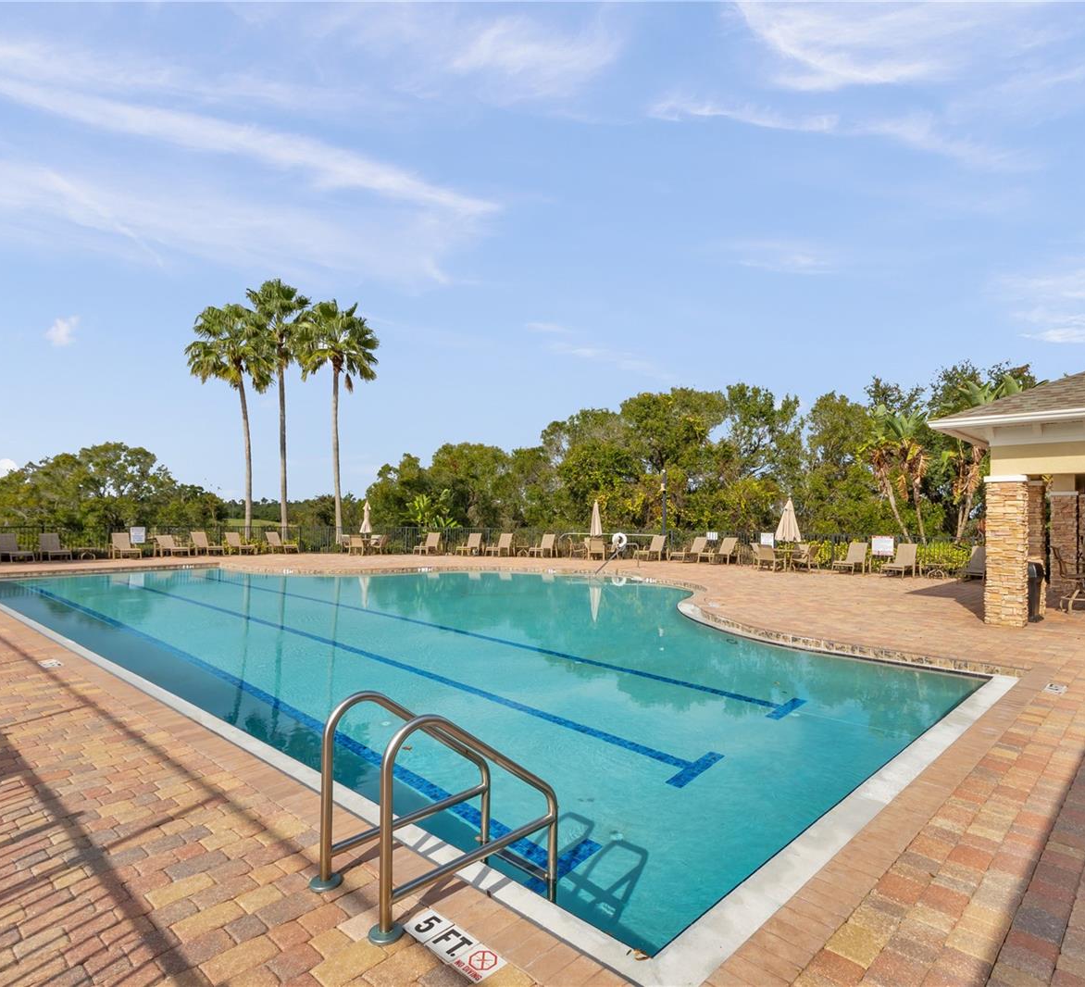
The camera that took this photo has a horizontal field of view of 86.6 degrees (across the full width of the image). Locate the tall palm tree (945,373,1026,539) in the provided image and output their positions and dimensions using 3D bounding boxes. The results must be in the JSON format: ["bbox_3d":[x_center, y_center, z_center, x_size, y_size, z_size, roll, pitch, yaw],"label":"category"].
[{"bbox_3d":[14.300,-0.586,18.617,2.500,6.200,2.500,0,-2,0],"label":"tall palm tree"}]

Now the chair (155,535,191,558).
[{"bbox_3d":[-14.597,2.082,22.709,1.566,0.804,0.711,-1,-2,33],"label":"chair"}]

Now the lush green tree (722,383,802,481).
[{"bbox_3d":[12.254,-1.581,32.166,4.400,9.220,4.400,0,-2,21],"label":"lush green tree"}]

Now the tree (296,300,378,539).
[{"bbox_3d":[-9.847,-3.167,27.894,3.700,11.700,3.700,0,-2,0],"label":"tree"}]

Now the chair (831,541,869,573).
[{"bbox_3d":[9.786,2.025,18.263,1.600,0.920,0.660,2,-2,-43],"label":"chair"}]

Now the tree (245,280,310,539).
[{"bbox_3d":[-12.877,-3.718,28.310,3.200,12.800,3.200,0,-2,0],"label":"tree"}]

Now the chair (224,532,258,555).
[{"bbox_3d":[-12.894,2.115,24.609,1.600,0.920,0.660,-1,-2,40],"label":"chair"}]

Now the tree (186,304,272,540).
[{"bbox_3d":[-14.497,-3.175,27.009,3.700,11.620,3.700,2,-2,-28],"label":"tree"}]

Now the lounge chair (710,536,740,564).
[{"bbox_3d":[6.694,2.107,21.484,0.660,0.920,1.600,-1,-2,42],"label":"lounge chair"}]

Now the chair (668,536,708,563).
[{"bbox_3d":[5.619,2.145,21.937,1.461,0.936,0.711,2,-2,-34],"label":"chair"}]

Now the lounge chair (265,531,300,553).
[{"bbox_3d":[-11.364,2.139,25.195,1.600,0.920,0.660,-1,-2,40],"label":"lounge chair"}]

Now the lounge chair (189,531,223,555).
[{"bbox_3d":[-13.706,2.062,23.552,1.474,0.919,0.711,-1,-2,32],"label":"lounge chair"}]

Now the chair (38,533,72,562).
[{"bbox_3d":[-17.338,1.918,20.491,1.465,0.930,0.711,-1,-2,34],"label":"chair"}]

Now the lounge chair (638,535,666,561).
[{"bbox_3d":[4.310,2.134,22.739,0.660,0.920,1.600,-1,-2,37],"label":"lounge chair"}]

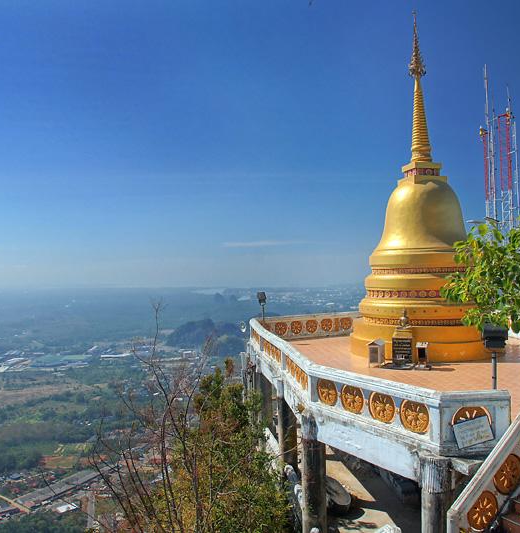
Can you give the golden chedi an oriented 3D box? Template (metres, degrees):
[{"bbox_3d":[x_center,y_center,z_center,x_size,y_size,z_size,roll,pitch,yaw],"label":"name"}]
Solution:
[{"bbox_3d":[5.369,-2.880,17.733,5.090,11.300,5.090,-2,-1,0],"label":"golden chedi"}]

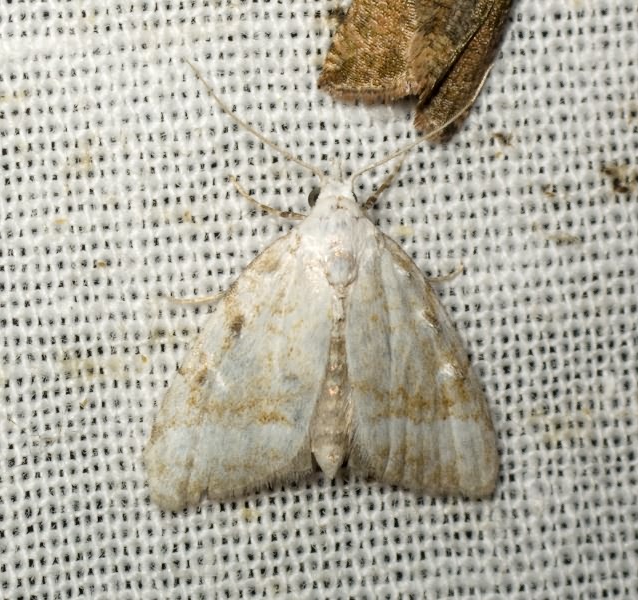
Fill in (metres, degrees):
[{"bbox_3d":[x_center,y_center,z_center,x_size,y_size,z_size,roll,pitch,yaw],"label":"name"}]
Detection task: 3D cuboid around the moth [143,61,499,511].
[{"bbox_3d":[0.000,0.000,0.090,0.010,0.013,0.003,0,0,-7],"label":"moth"}]

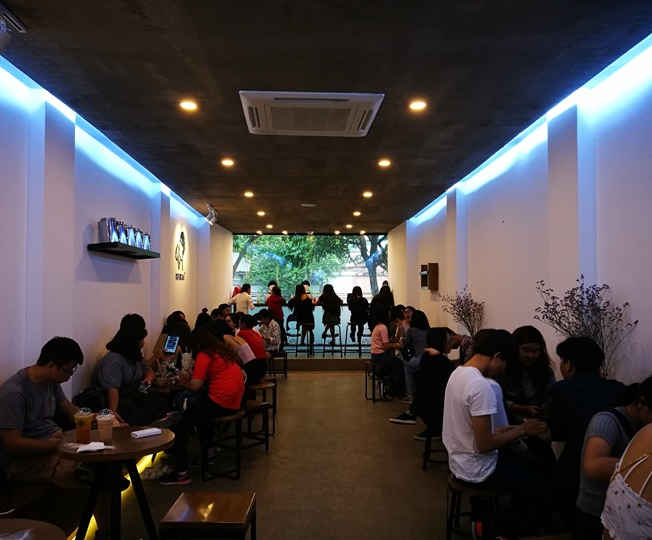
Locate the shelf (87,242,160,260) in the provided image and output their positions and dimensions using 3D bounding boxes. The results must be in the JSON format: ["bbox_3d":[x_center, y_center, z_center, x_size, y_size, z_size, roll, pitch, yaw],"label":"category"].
[{"bbox_3d":[-1.863,-0.172,5.288,0.255,0.050,1.320,0,-2,-1],"label":"shelf"}]

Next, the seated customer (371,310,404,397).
[{"bbox_3d":[0.889,1.184,7.709,0.600,1.190,0.440,0,-2,-13],"label":"seated customer"}]

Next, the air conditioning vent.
[{"bbox_3d":[-0.113,-1.143,4.098,0.950,0.070,0.950,0,-2,-3],"label":"air conditioning vent"}]

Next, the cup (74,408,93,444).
[{"bbox_3d":[-1.200,0.775,2.780,0.095,0.165,0.095,0,-2,-1],"label":"cup"}]

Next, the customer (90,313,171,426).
[{"bbox_3d":[-1.488,0.976,4.480,0.780,1.230,0.500,1,-3,-27],"label":"customer"}]

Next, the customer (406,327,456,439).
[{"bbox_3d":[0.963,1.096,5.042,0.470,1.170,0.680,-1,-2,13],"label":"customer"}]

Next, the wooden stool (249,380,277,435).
[{"bbox_3d":[-0.671,1.397,5.634,0.350,0.480,0.350,0,-2,-1],"label":"wooden stool"}]

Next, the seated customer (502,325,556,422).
[{"bbox_3d":[1.303,0.993,3.603,0.480,1.270,0.700,-1,-2,16],"label":"seated customer"}]

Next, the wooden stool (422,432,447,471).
[{"bbox_3d":[0.972,1.351,4.524,0.350,0.480,0.350,-1,-2,18],"label":"wooden stool"}]

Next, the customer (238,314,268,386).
[{"bbox_3d":[-1.008,1.163,6.857,0.660,1.180,0.450,-1,-2,28],"label":"customer"}]

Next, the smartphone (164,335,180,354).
[{"bbox_3d":[-1.230,0.597,4.500,0.082,0.150,0.010,15,-18,-10],"label":"smartphone"}]

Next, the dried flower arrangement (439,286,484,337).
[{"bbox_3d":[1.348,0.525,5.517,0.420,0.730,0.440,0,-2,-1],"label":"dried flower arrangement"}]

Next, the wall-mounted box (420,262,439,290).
[{"bbox_3d":[1.583,0.118,8.598,0.150,0.400,0.500,0,-2,-2],"label":"wall-mounted box"}]

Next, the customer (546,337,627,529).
[{"bbox_3d":[1.193,0.921,2.795,0.480,1.200,0.740,1,-2,-21],"label":"customer"}]

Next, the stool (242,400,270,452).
[{"bbox_3d":[-0.801,1.473,5.210,0.360,0.440,0.360,-2,-3,43],"label":"stool"}]

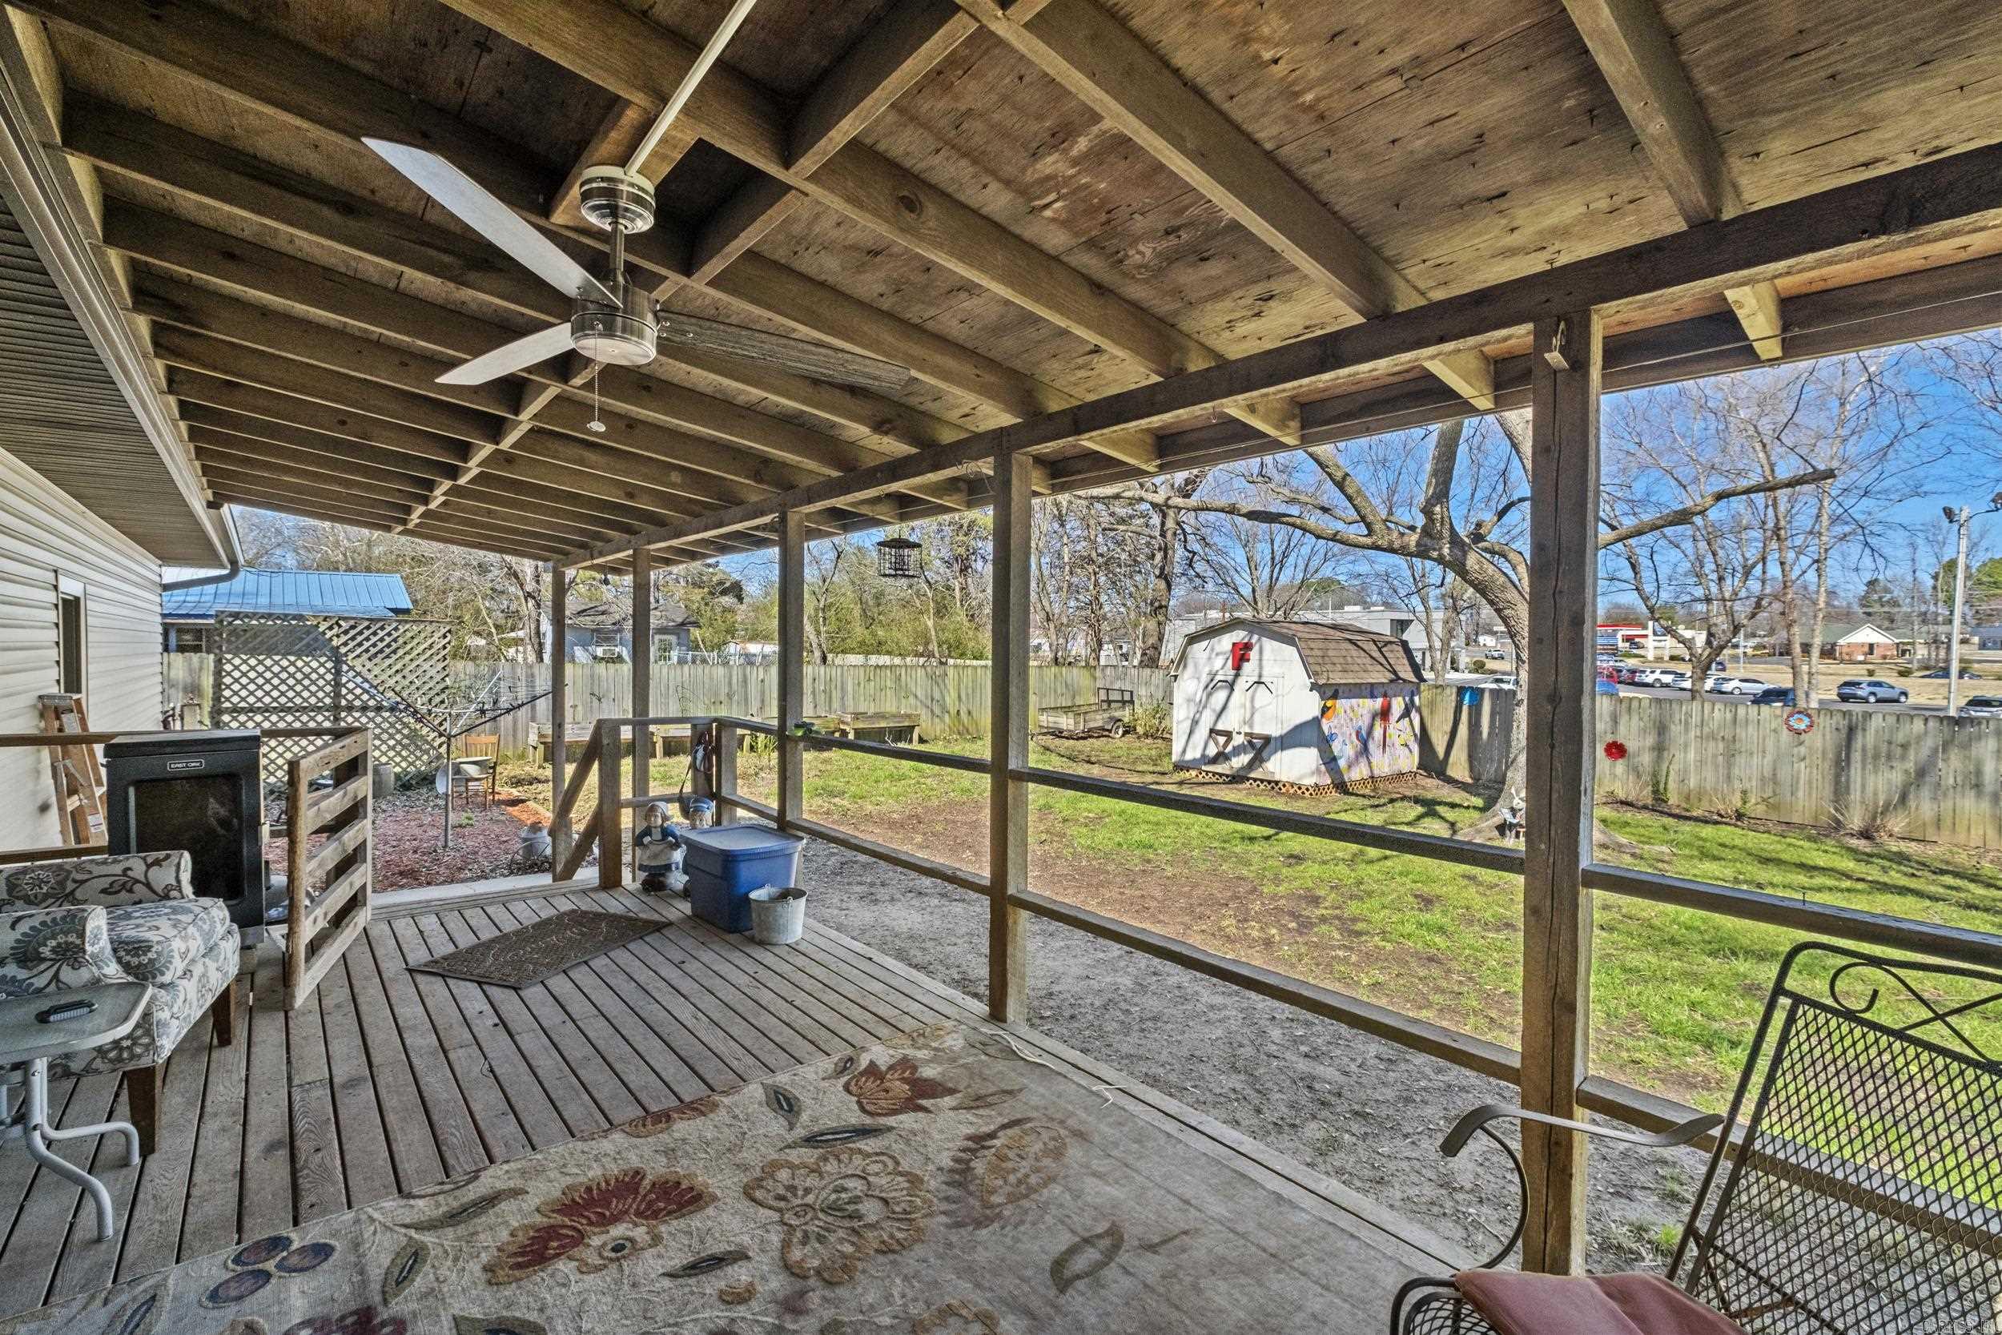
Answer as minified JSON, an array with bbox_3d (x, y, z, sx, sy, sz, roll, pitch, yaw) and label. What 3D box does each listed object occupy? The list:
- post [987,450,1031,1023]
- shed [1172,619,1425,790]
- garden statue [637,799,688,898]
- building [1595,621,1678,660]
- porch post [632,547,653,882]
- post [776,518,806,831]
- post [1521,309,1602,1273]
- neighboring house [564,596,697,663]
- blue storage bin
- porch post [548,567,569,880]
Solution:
[{"bbox_3d":[0.036,0.253,3.024,0.093,2.021,0.093,-1,2,-41],"label":"post"},{"bbox_3d":[5.646,0.591,15.985,3.320,2.923,3.120,-1,2,-36],"label":"shed"},{"bbox_3d":[-1.900,0.978,4.595,0.250,0.470,0.210,0,1,-22],"label":"garden statue"},{"bbox_3d":[102.936,-4.752,134.888,12.000,5.400,15.000,-1,2,-41],"label":"building"},{"bbox_3d":[-2.601,0.493,6.040,0.093,2.651,0.093,-1,2,-41],"label":"porch post"},{"bbox_3d":[-1.074,0.225,4.291,0.093,2.002,0.093,-1,2,-41],"label":"post"},{"bbox_3d":[1.162,0.294,1.738,0.093,2.017,0.093,-1,2,-41],"label":"post"},{"bbox_3d":[-16.567,-0.794,35.981,6.000,4.200,6.300,-1,2,-36],"label":"neighboring house"},{"bbox_3d":[-1.267,1.030,4.089,0.460,0.400,0.420,2,2,41],"label":"blue storage bin"},{"bbox_3d":[-4.106,0.469,7.760,0.093,2.697,0.093,-1,2,-41],"label":"porch post"}]

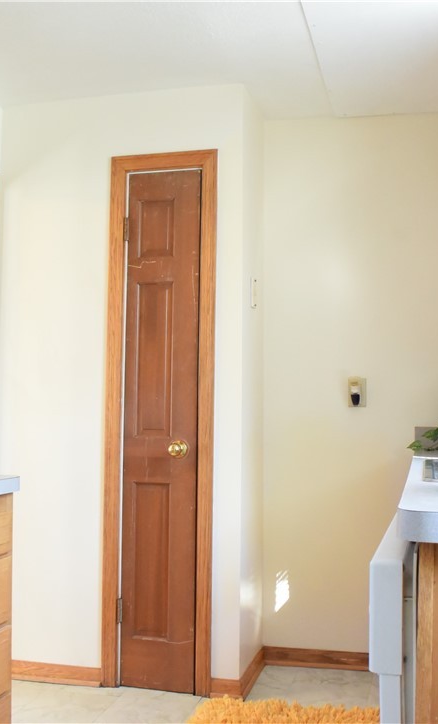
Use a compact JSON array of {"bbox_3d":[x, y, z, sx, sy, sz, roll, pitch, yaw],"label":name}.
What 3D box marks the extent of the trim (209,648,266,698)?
[{"bbox_3d":[0.082,1.192,3.146,0.135,0.083,0.473,0,-4,14],"label":"trim"}]

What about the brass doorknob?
[{"bbox_3d":[-0.154,0.327,3.027,0.066,0.066,0.064,0,-4,14],"label":"brass doorknob"}]

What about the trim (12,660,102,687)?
[{"bbox_3d":[-0.660,1.178,3.102,0.450,0.083,0.020,0,-4,14],"label":"trim"}]

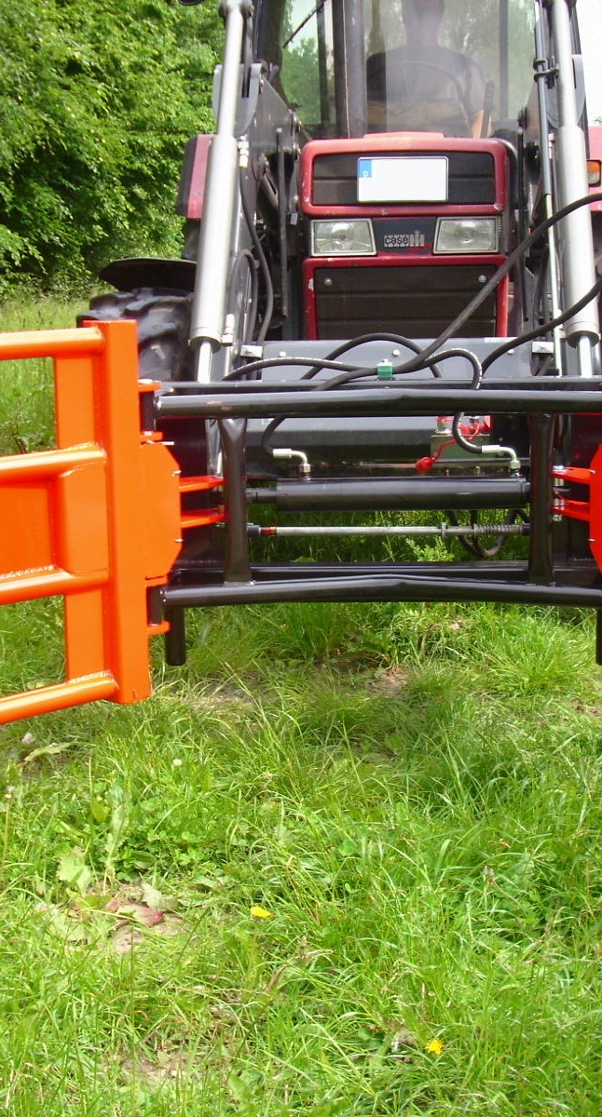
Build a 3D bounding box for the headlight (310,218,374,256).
[{"bbox_3d":[0.124,-0.911,4.524,0.182,0.102,0.080,0,11,7],"label":"headlight"}]

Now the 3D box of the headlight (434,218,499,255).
[{"bbox_3d":[0.466,-0.909,4.489,0.182,0.102,0.080,0,11,7],"label":"headlight"}]

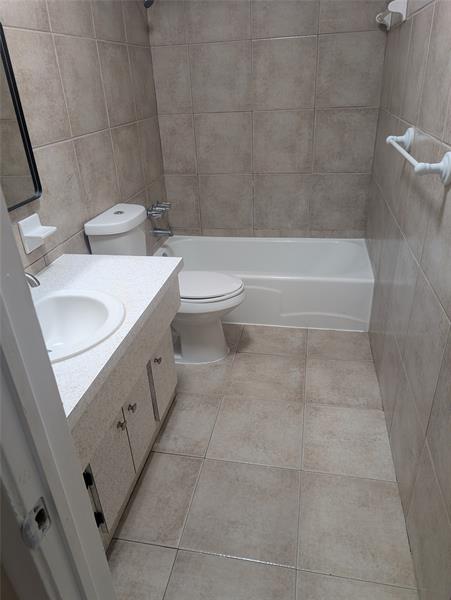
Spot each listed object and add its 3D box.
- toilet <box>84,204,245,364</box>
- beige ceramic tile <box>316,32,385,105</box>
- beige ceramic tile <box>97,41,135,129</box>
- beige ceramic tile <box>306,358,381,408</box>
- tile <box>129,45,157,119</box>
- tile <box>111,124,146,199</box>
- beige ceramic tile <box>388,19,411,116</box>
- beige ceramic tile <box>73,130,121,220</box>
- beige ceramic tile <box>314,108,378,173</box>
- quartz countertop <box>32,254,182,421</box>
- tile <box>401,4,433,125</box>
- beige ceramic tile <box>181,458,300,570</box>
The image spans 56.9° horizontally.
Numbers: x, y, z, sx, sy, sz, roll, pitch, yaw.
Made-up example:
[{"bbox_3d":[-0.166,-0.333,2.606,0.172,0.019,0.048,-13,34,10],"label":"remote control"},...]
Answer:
[{"bbox_3d":[-0.263,-0.063,2.329,0.739,0.856,0.405,3,29,11],"label":"toilet"},{"bbox_3d":[0.774,-1.418,2.599,0.395,0.405,0.014,3,29,11],"label":"beige ceramic tile"},{"bbox_3d":[-0.607,-1.214,2.348,0.014,0.405,0.399,3,29,11],"label":"beige ceramic tile"},{"bbox_3d":[0.614,0.439,2.205,0.367,0.014,0.405,3,29,11],"label":"beige ceramic tile"},{"bbox_3d":[-0.524,-1.382,2.659,0.010,0.406,0.360,3,29,11],"label":"tile"},{"bbox_3d":[-0.588,-0.854,2.540,0.014,0.405,0.399,3,29,11],"label":"tile"},{"bbox_3d":[0.858,-1.137,2.058,0.010,0.406,0.406,3,29,11],"label":"beige ceramic tile"},{"bbox_3d":[-0.653,-0.654,2.180,0.010,0.413,0.398,3,29,11],"label":"beige ceramic tile"},{"bbox_3d":[0.794,-1.059,2.788,0.400,0.413,0.010,3,28,11],"label":"beige ceramic tile"},{"bbox_3d":[-0.566,0.077,1.396,0.564,0.039,1.086,3,29,11],"label":"quartz countertop"},{"bbox_3d":[0.786,-0.946,1.711,0.014,0.405,0.402,3,29,11],"label":"tile"},{"bbox_3d":[0.077,0.798,1.601,0.418,0.010,0.398,3,29,11],"label":"beige ceramic tile"}]

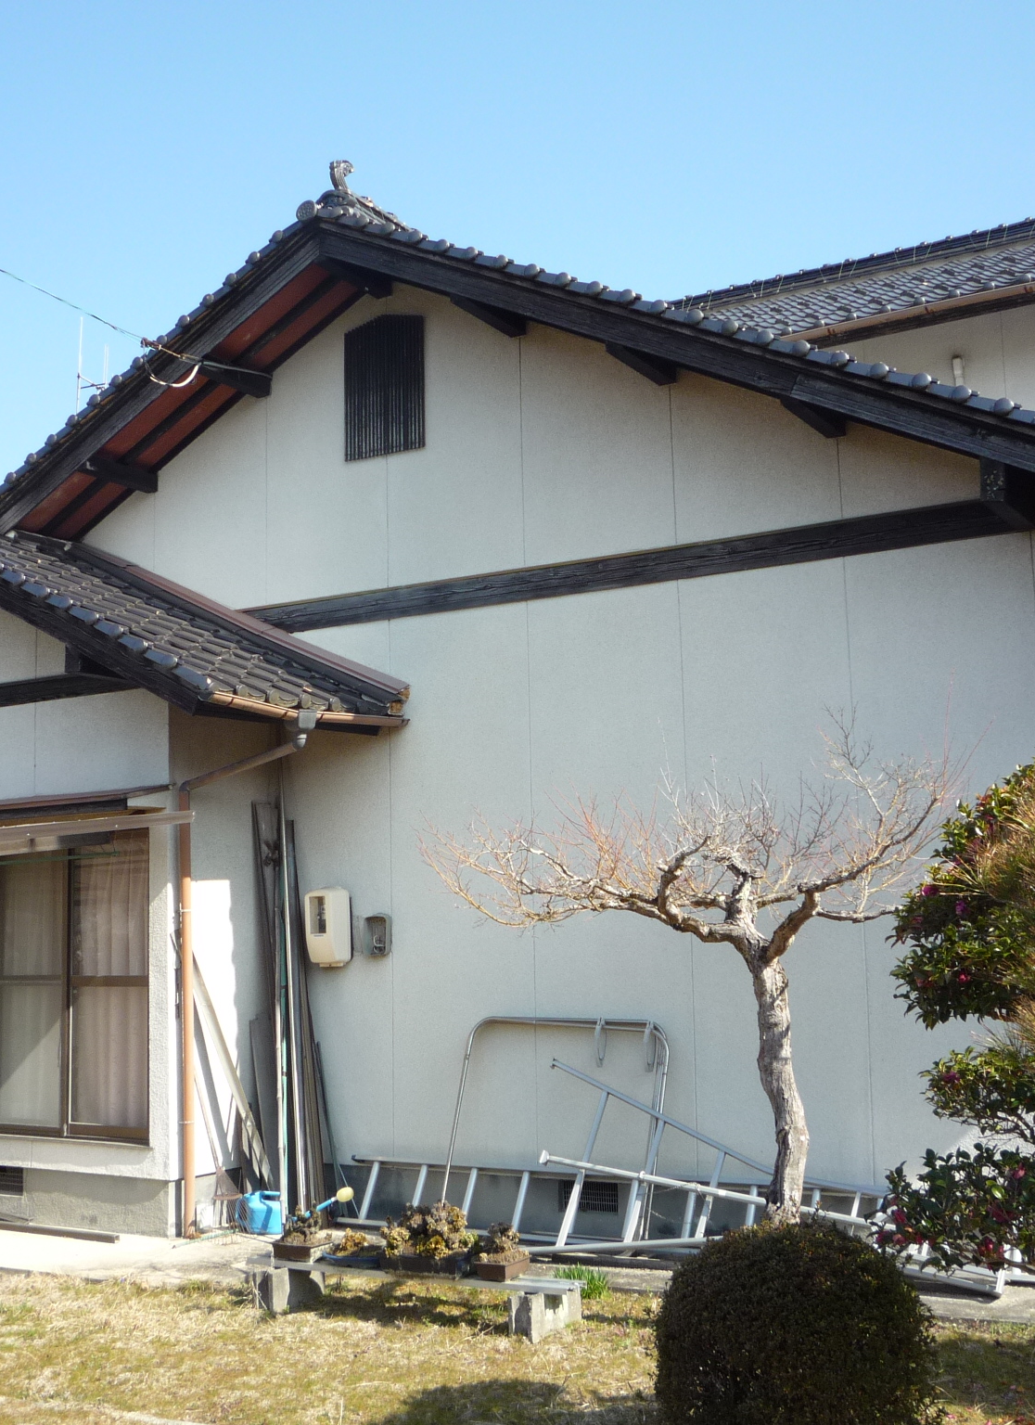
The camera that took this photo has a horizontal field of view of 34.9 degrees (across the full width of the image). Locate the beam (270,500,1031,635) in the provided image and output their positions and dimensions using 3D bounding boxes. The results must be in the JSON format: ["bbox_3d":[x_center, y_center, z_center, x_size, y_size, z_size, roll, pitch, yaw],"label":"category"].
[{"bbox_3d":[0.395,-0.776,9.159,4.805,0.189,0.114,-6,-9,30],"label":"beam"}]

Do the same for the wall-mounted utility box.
[{"bbox_3d":[-1.103,1.269,9.700,0.187,0.426,0.225,-6,-9,30],"label":"wall-mounted utility box"}]

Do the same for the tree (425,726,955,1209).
[{"bbox_3d":[0.725,1.346,7.019,2.049,2.477,1.664,-2,-8,5],"label":"tree"}]

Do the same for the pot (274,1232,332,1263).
[{"bbox_3d":[-0.999,2.497,7.658,0.250,0.083,0.187,-6,-9,30],"label":"pot"}]

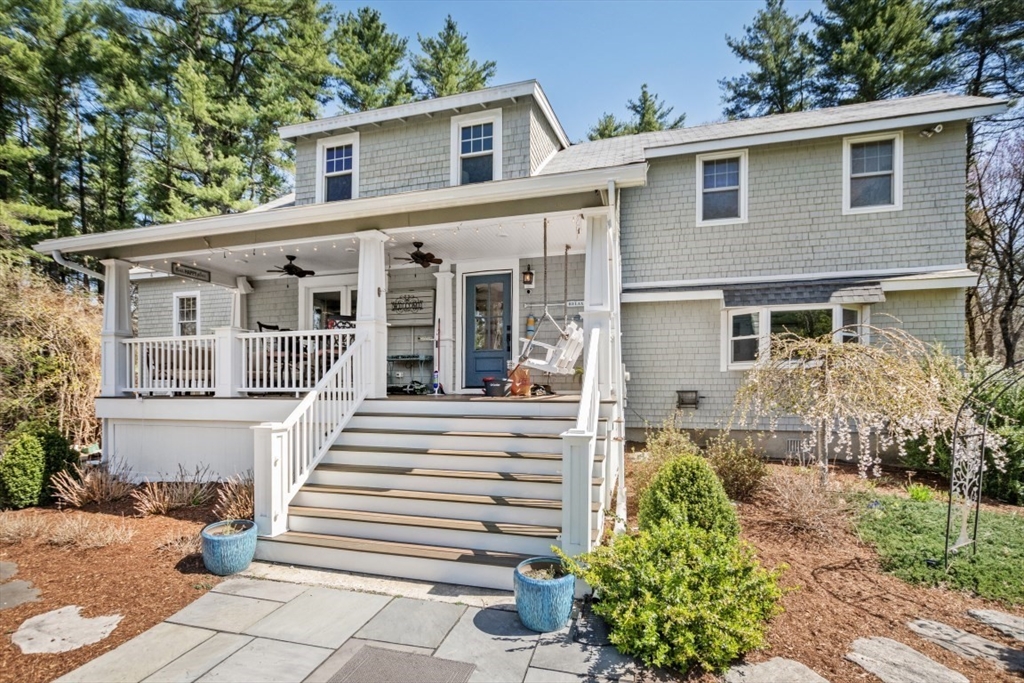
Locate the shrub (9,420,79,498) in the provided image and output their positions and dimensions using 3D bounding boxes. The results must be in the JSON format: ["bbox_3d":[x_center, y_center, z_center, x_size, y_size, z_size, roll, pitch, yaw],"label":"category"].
[{"bbox_3d":[-6.766,1.705,6.200,0.780,1.130,0.780,-1,-3,15],"label":"shrub"}]

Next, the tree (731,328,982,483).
[{"bbox_3d":[4.890,0.970,6.350,3.100,2.420,2.900,-1,-3,15],"label":"tree"}]

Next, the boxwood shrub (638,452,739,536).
[{"bbox_3d":[1.857,1.679,4.550,0.990,1.000,0.980,-1,-3,15],"label":"boxwood shrub"}]

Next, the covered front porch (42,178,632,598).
[{"bbox_3d":[-2.880,0.381,6.454,9.400,4.150,3.950,-1,-3,15],"label":"covered front porch"}]

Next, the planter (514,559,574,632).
[{"bbox_3d":[0.243,1.864,3.150,0.455,0.390,0.455,0,-3,4],"label":"planter"}]

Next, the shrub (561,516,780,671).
[{"bbox_3d":[1.146,1.713,3.200,1.450,0.760,1.320,-1,-3,15],"label":"shrub"}]

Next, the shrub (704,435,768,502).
[{"bbox_3d":[3.163,1.775,6.050,0.820,0.900,0.800,-1,-3,15],"label":"shrub"}]

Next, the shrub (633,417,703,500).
[{"bbox_3d":[2.262,1.680,6.250,0.970,1.150,0.950,-1,-3,15],"label":"shrub"}]

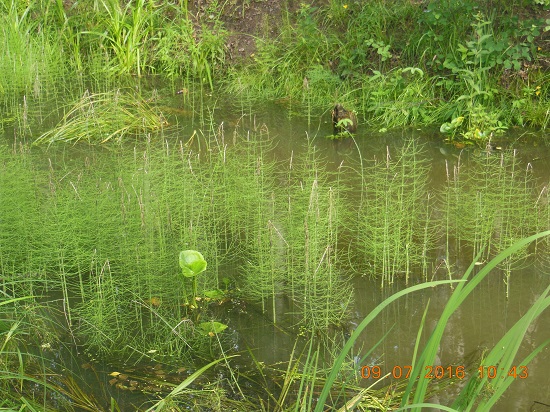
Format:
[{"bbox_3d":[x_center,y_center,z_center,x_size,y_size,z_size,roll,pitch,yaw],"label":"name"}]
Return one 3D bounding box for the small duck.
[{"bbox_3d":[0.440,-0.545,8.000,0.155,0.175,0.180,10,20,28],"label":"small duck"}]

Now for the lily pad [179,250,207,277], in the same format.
[{"bbox_3d":[-0.338,0.235,5.200,0.115,0.090,0.090,0,17,0],"label":"lily pad"}]

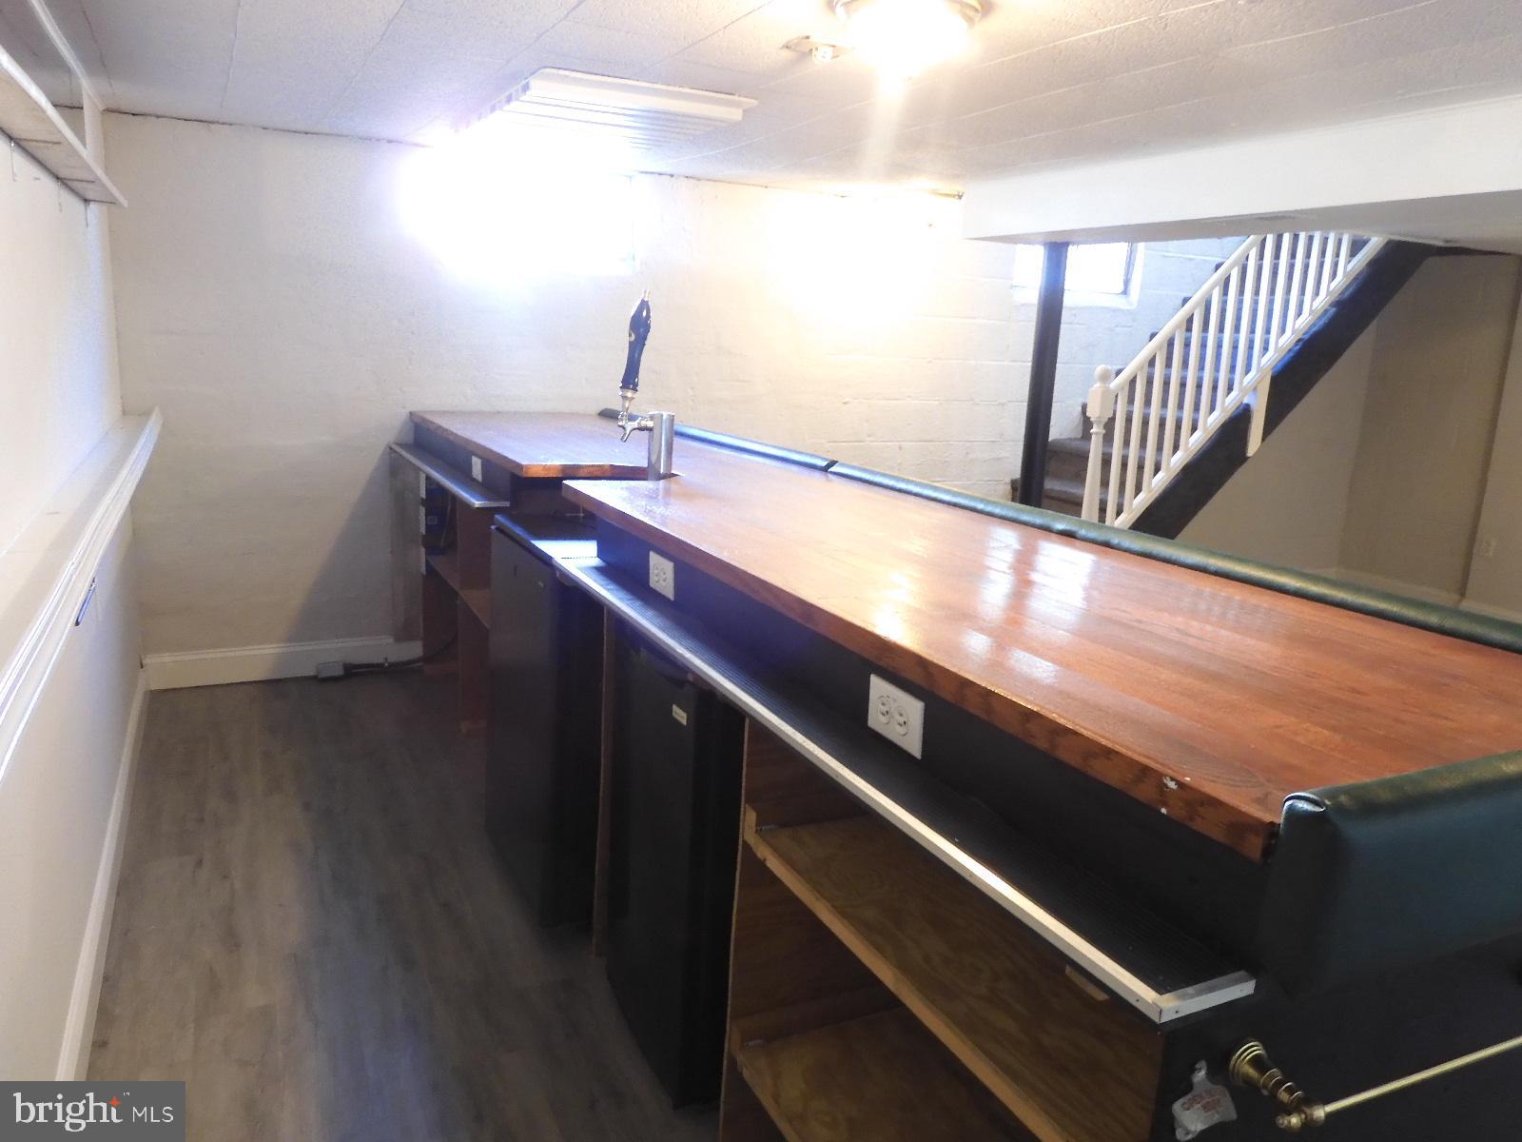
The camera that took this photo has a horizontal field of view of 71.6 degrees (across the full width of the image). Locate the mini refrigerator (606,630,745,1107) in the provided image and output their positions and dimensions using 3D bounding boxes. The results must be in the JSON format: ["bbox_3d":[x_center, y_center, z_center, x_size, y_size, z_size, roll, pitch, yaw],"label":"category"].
[{"bbox_3d":[-0.019,0.545,2.162,0.480,0.845,0.450,-3,14,-26],"label":"mini refrigerator"}]

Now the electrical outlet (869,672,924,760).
[{"bbox_3d":[0.160,0.174,1.269,0.008,0.070,0.115,-3,14,-26],"label":"electrical outlet"}]

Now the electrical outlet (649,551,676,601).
[{"bbox_3d":[-0.185,0.008,1.949,0.008,0.070,0.117,-3,14,-26],"label":"electrical outlet"}]

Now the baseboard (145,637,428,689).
[{"bbox_3d":[-1.898,0.370,4.256,1.018,0.131,0.018,-3,14,-26],"label":"baseboard"}]

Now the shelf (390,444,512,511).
[{"bbox_3d":[-1.103,-0.341,3.633,0.110,0.022,1.525,-3,14,-26],"label":"shelf"}]

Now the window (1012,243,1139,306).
[{"bbox_3d":[1.676,-1.595,5.593,0.830,0.378,0.100,-3,14,-26],"label":"window"}]

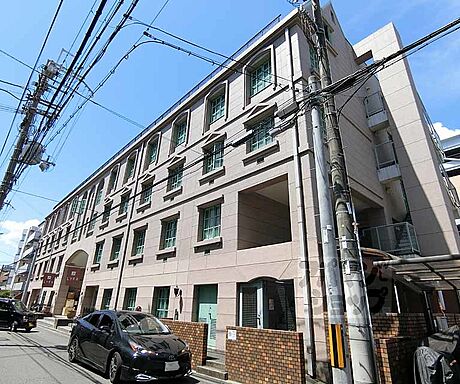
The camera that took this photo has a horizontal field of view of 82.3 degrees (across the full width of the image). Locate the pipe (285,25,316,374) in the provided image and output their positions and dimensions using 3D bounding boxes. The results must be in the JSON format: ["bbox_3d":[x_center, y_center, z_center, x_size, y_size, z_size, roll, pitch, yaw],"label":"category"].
[{"bbox_3d":[2.156,-1.250,8.592,0.145,12.170,0.145,23,-31,-39],"label":"pipe"}]

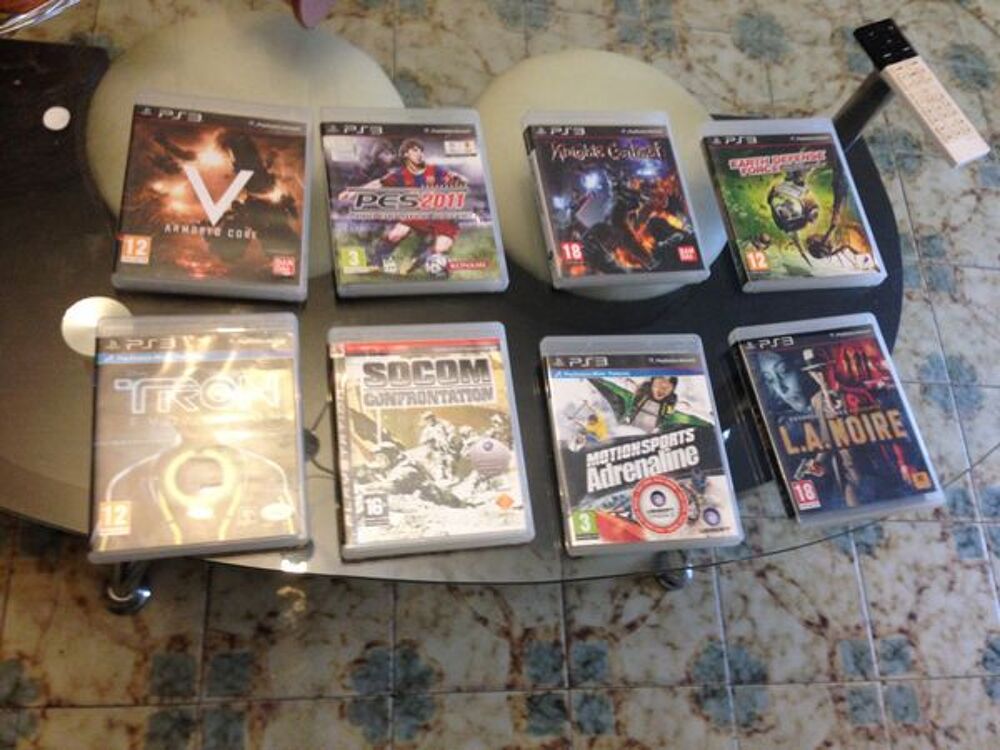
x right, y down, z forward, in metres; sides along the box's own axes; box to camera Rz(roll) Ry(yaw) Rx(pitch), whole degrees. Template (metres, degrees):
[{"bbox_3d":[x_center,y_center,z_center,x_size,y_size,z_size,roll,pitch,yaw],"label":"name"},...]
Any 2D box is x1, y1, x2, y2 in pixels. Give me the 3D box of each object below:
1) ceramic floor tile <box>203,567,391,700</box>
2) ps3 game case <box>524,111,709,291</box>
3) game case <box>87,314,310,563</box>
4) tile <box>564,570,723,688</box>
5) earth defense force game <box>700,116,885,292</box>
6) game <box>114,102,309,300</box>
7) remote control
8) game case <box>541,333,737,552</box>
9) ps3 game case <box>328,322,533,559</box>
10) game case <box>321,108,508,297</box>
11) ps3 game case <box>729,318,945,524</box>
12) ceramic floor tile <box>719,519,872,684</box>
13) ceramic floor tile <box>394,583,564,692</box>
[{"bbox_3d":[-0.221,0.254,1.058,0.200,0.010,0.200,3,67,-13],"label":"ceramic floor tile"},{"bbox_3d":[0.099,-0.156,0.826,0.135,0.015,0.172,-4,69,-15],"label":"ps3 game case"},{"bbox_3d":[-0.208,0.039,0.668,0.135,0.015,0.172,-2,68,-15],"label":"game case"},{"bbox_3d":[0.168,0.271,1.146,0.200,0.010,0.200,3,67,-13],"label":"tile"},{"bbox_3d":[0.266,-0.158,0.870,0.135,0.015,0.171,-5,69,-16],"label":"earth defense force game"},{"bbox_3d":[-0.216,-0.141,0.743,0.135,0.015,0.171,3,67,-13],"label":"game"},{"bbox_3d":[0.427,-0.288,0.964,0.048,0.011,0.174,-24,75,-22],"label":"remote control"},{"bbox_3d":[0.109,0.051,0.743,0.135,0.015,0.171,-1,68,-14],"label":"game case"},{"bbox_3d":[-0.052,0.044,0.706,0.135,0.015,0.171,-2,68,-15],"label":"ps3 game case"},{"bbox_3d":[-0.071,-0.144,0.780,0.135,0.015,0.171,-3,69,-15],"label":"game case"},{"bbox_3d":[0.280,0.032,0.791,0.135,0.015,0.172,-8,70,-17],"label":"ps3 game case"},{"bbox_3d":[0.363,0.281,1.191,0.200,0.010,0.200,3,67,-13],"label":"ceramic floor tile"},{"bbox_3d":[-0.026,0.263,1.103,0.200,0.010,0.200,3,67,-13],"label":"ceramic floor tile"}]

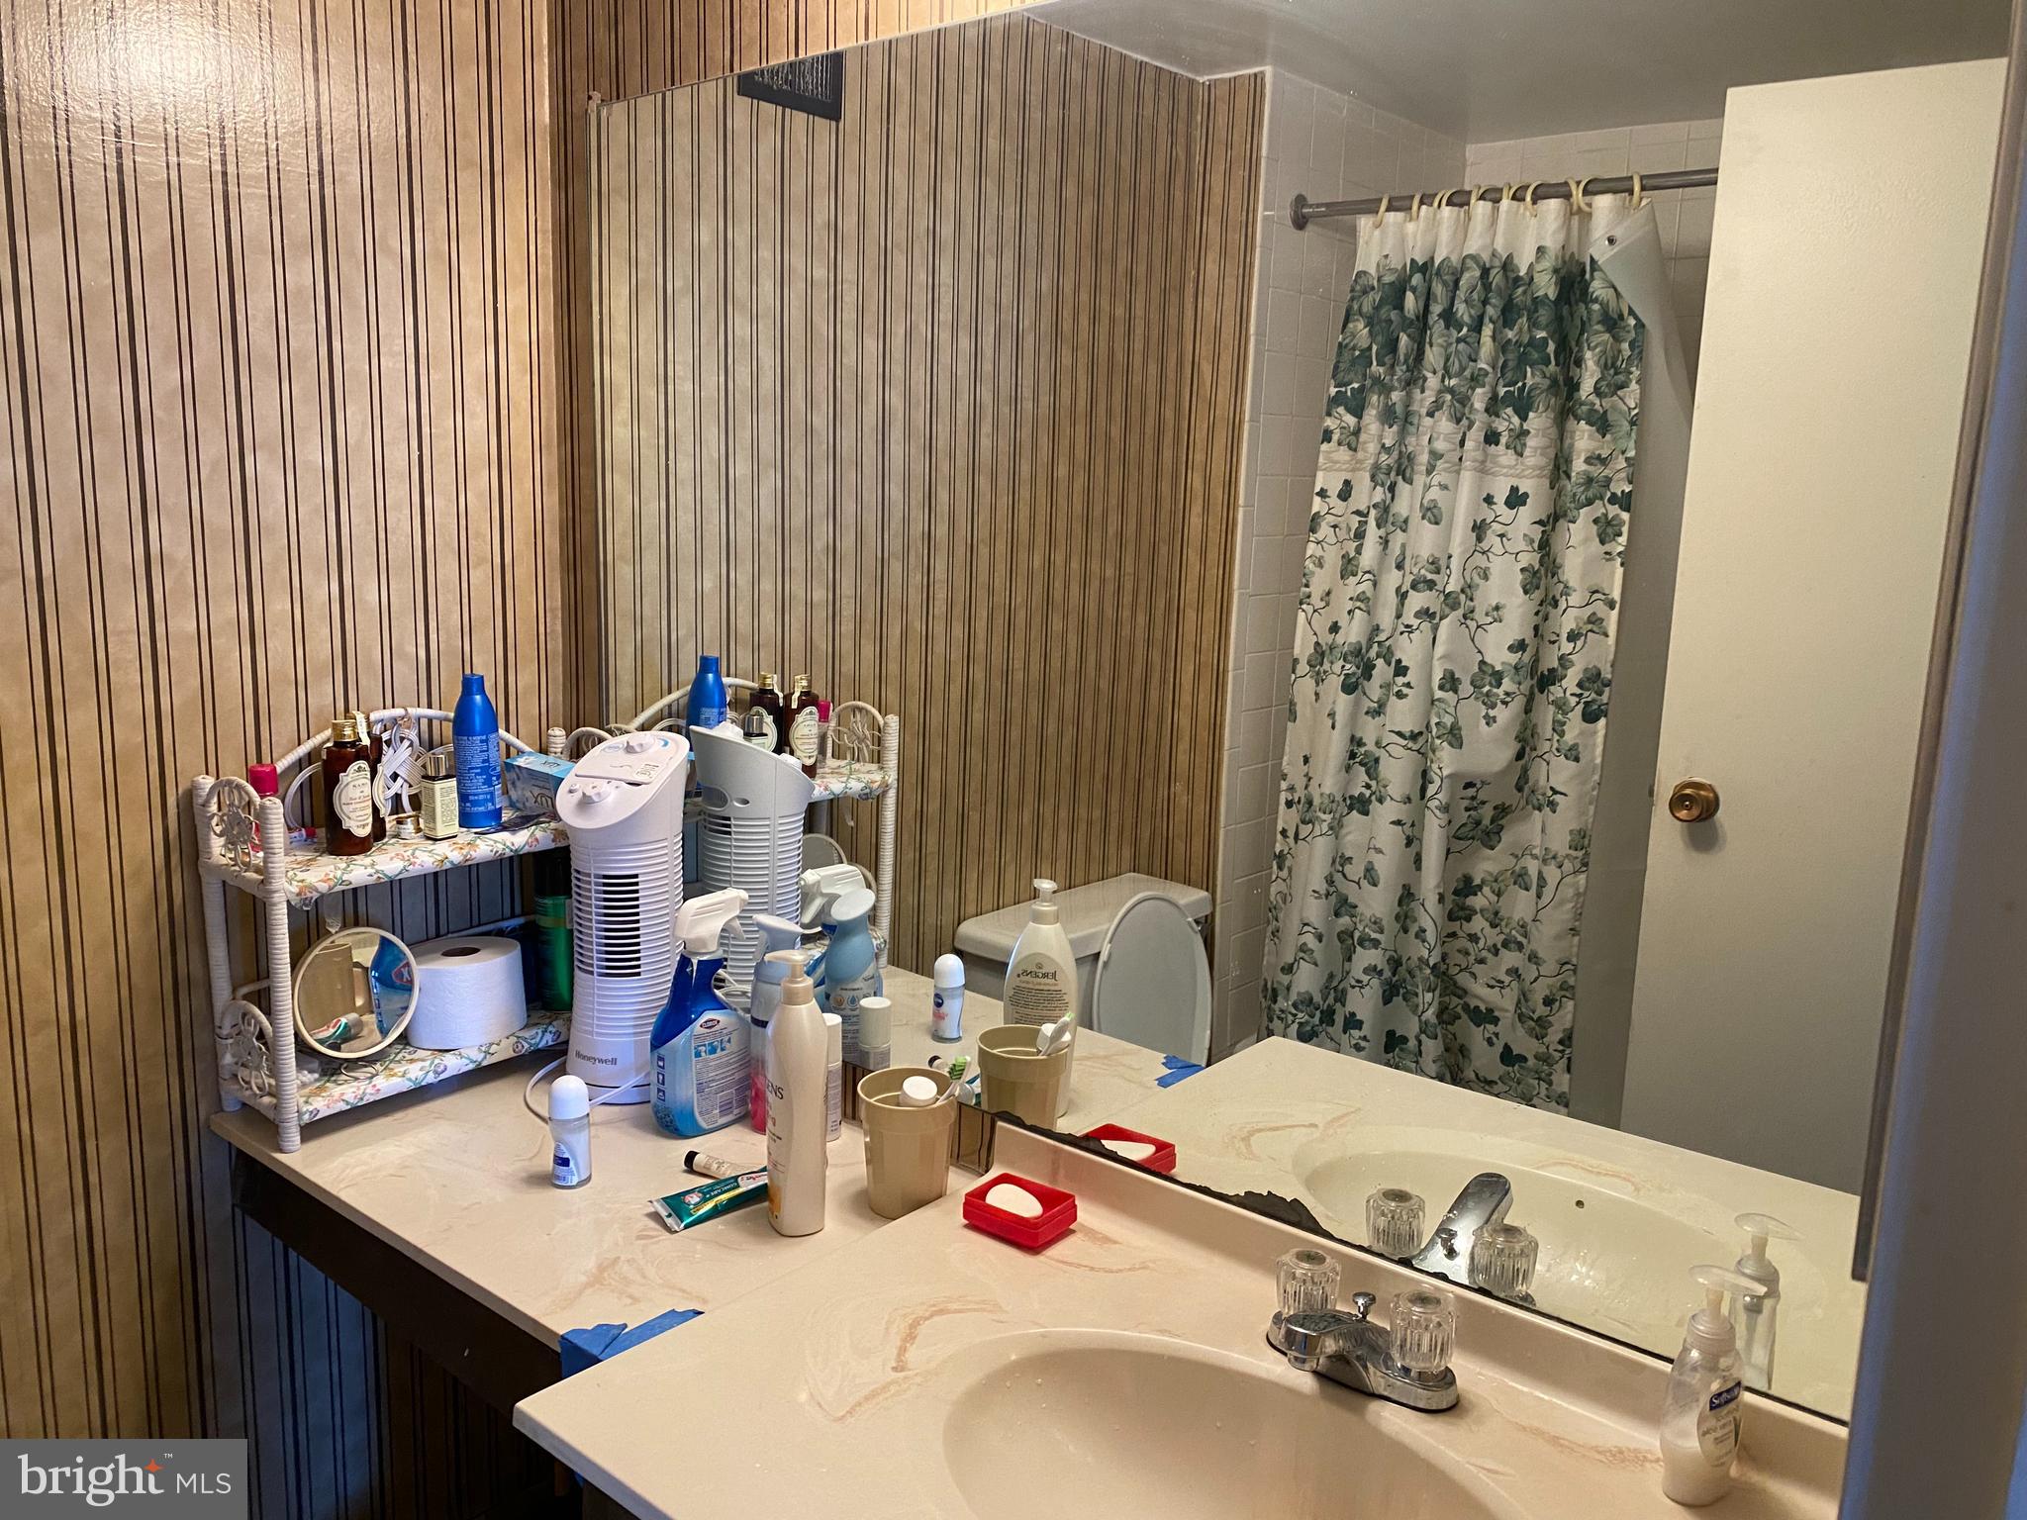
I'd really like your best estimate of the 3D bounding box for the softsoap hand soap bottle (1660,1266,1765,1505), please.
[{"bbox_3d":[0.504,0.453,1.098,0.071,0.160,0.053,-6,12,-36],"label":"softsoap hand soap bottle"}]

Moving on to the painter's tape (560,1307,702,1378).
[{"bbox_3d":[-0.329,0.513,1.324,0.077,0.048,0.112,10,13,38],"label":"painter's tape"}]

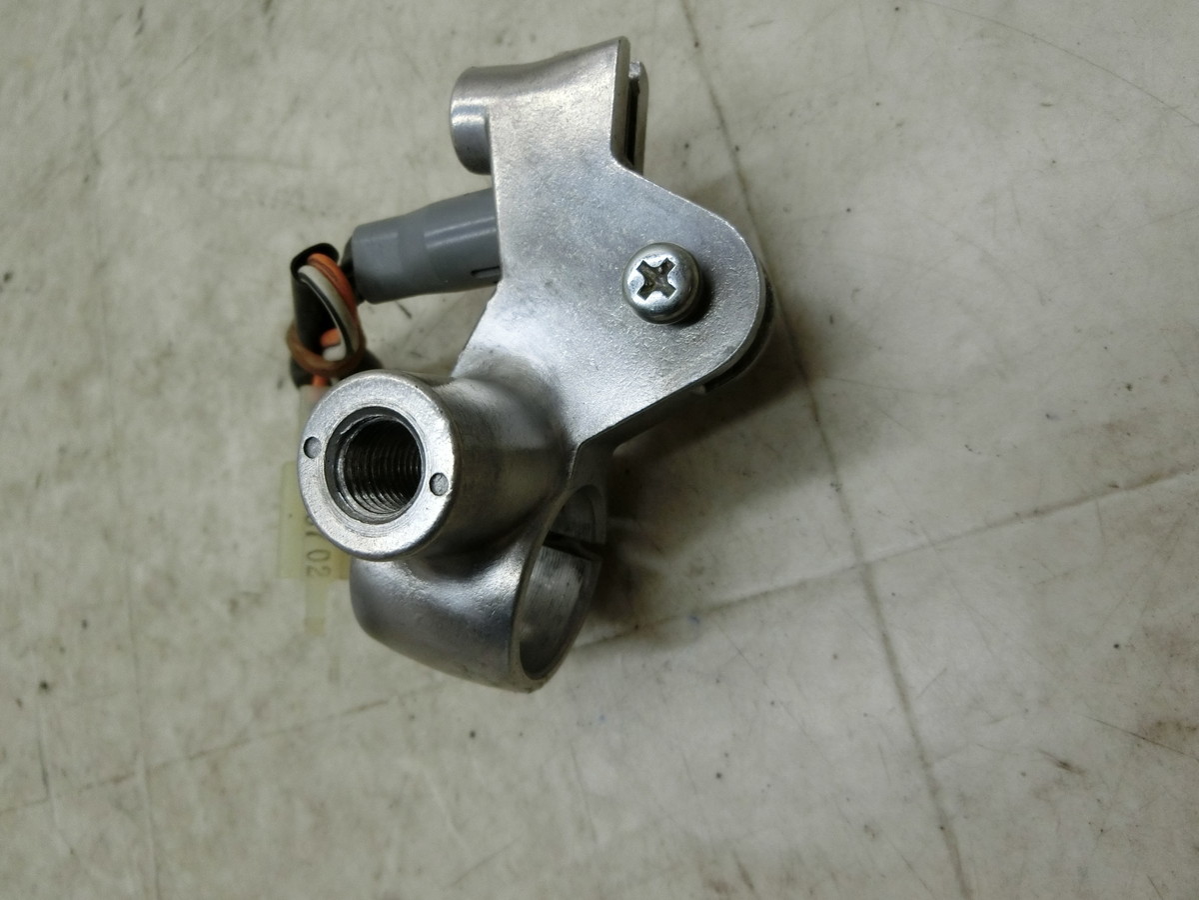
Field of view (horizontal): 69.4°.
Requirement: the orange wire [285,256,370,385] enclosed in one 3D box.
[{"bbox_3d":[-0.036,-0.017,0.114,0.009,0.009,0.017,7,91,24],"label":"orange wire"}]

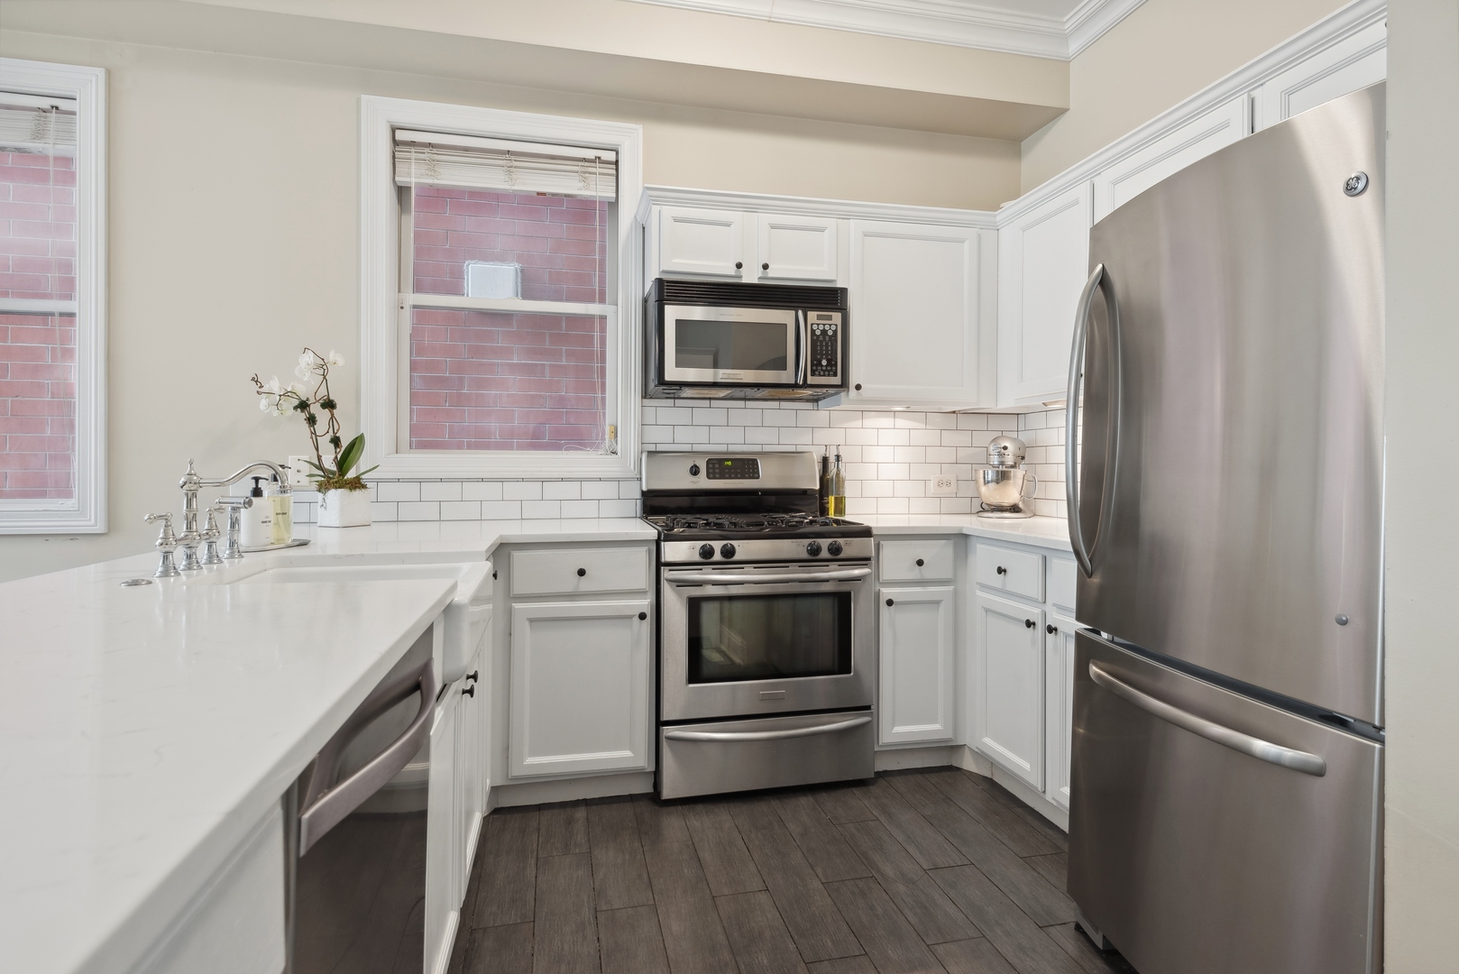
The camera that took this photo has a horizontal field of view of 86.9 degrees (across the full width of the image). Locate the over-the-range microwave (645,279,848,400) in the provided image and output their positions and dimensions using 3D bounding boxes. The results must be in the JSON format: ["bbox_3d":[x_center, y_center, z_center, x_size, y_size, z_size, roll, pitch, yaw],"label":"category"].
[{"bbox_3d":[0.057,-0.572,3.097,0.760,0.422,0.400,0,1,-13],"label":"over-the-range microwave"}]

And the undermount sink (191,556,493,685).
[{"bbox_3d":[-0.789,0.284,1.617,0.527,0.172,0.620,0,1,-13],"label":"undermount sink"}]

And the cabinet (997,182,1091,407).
[{"bbox_3d":[1.329,-0.702,2.957,0.335,0.740,0.570,0,1,-13],"label":"cabinet"}]

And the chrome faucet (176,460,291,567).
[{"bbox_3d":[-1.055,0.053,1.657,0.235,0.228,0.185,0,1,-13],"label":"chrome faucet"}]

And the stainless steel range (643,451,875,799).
[{"bbox_3d":[0.083,0.453,2.952,0.760,1.184,0.675,0,1,-13],"label":"stainless steel range"}]

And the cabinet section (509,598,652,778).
[{"bbox_3d":[-0.548,0.664,2.808,0.452,0.574,0.500,0,1,-13],"label":"cabinet section"}]

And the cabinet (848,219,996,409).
[{"bbox_3d":[0.757,-0.705,3.287,0.668,0.728,0.345,0,1,-13],"label":"cabinet"}]

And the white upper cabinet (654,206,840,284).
[{"bbox_3d":[0.047,-0.918,3.128,0.759,0.287,0.345,0,1,-13],"label":"white upper cabinet"}]

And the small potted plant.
[{"bbox_3d":[-1.490,-0.178,2.777,0.405,0.648,0.250,0,1,-13],"label":"small potted plant"}]

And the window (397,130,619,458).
[{"bbox_3d":[-0.890,-0.774,3.126,0.867,1.277,0.100,0,1,-13],"label":"window"}]

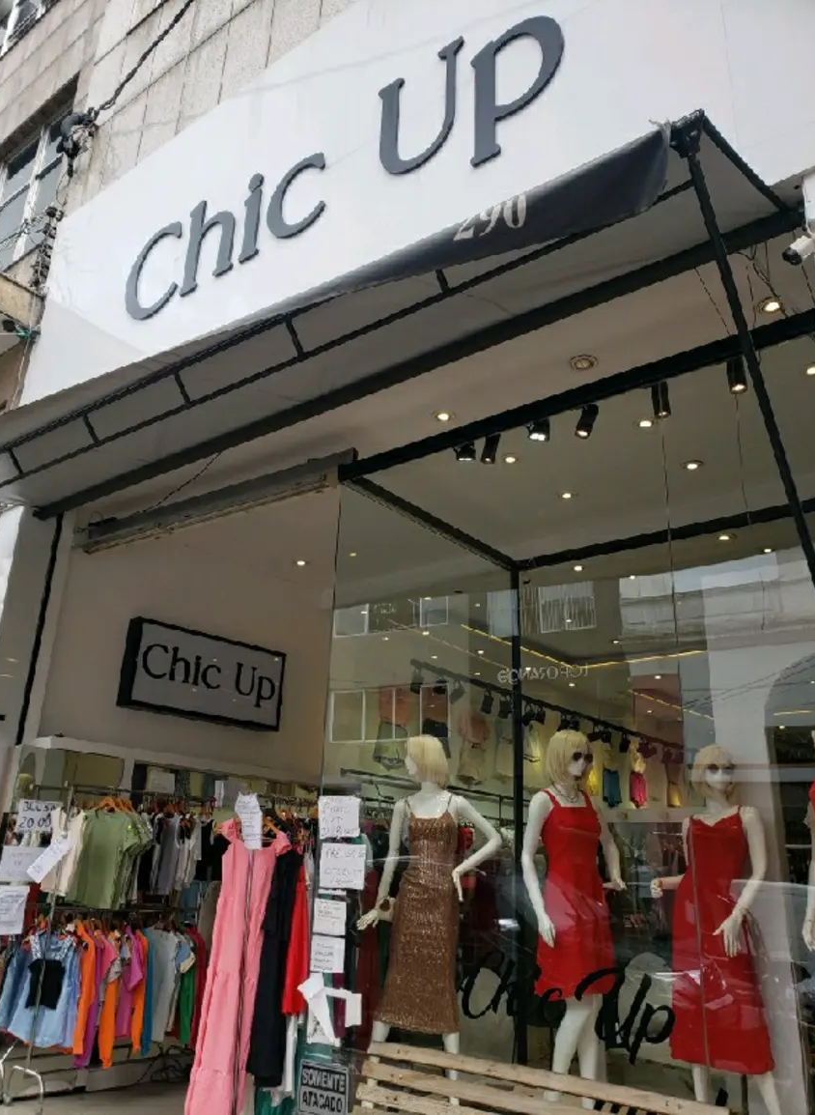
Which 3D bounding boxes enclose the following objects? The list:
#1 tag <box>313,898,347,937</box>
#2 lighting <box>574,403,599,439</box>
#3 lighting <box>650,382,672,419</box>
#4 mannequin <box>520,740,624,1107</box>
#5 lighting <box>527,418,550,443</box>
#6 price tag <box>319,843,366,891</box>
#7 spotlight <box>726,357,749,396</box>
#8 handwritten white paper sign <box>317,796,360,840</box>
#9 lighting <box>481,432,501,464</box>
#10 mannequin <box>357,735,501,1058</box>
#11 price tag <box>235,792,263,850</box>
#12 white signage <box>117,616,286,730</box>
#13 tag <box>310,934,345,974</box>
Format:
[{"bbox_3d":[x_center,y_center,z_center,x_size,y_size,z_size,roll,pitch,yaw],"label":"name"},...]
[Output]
[{"bbox_3d":[-0.387,1.792,4.177,0.214,0.150,0.008,-13,-24,36],"label":"tag"},{"bbox_3d":[0.922,-0.711,4.289,0.077,0.178,0.081,8,-15,41],"label":"lighting"},{"bbox_3d":[1.227,-0.772,4.052,0.077,0.178,0.081,-15,-25,35],"label":"lighting"},{"bbox_3d":[0.788,1.738,4.083,0.480,1.770,0.360,8,-20,-16],"label":"mannequin"},{"bbox_3d":[0.680,-0.670,4.350,0.100,0.130,0.100,-1,-32,9],"label":"lighting"},{"bbox_3d":[-0.326,1.556,4.216,0.295,0.208,0.008,-13,-24,36],"label":"price tag"},{"bbox_3d":[1.513,-0.848,3.846,0.077,0.178,0.081,-13,-24,36],"label":"spotlight"},{"bbox_3d":[-0.351,1.343,4.317,0.277,0.202,0.008,-13,-24,36],"label":"handwritten white paper sign"},{"bbox_3d":[0.464,-0.614,4.629,0.077,0.178,0.081,0,-21,40],"label":"lighting"},{"bbox_3d":[0.127,1.797,4.238,0.700,1.770,0.380,-7,-21,23],"label":"mannequin"},{"bbox_3d":[-0.821,1.378,4.367,0.145,0.275,0.040,-9,-21,10],"label":"price tag"},{"bbox_3d":[-1.759,1.065,7.426,0.150,0.714,1.685,-13,-24,36],"label":"white signage"},{"bbox_3d":[-0.390,1.951,4.120,0.214,0.150,0.008,-13,-24,36],"label":"tag"}]

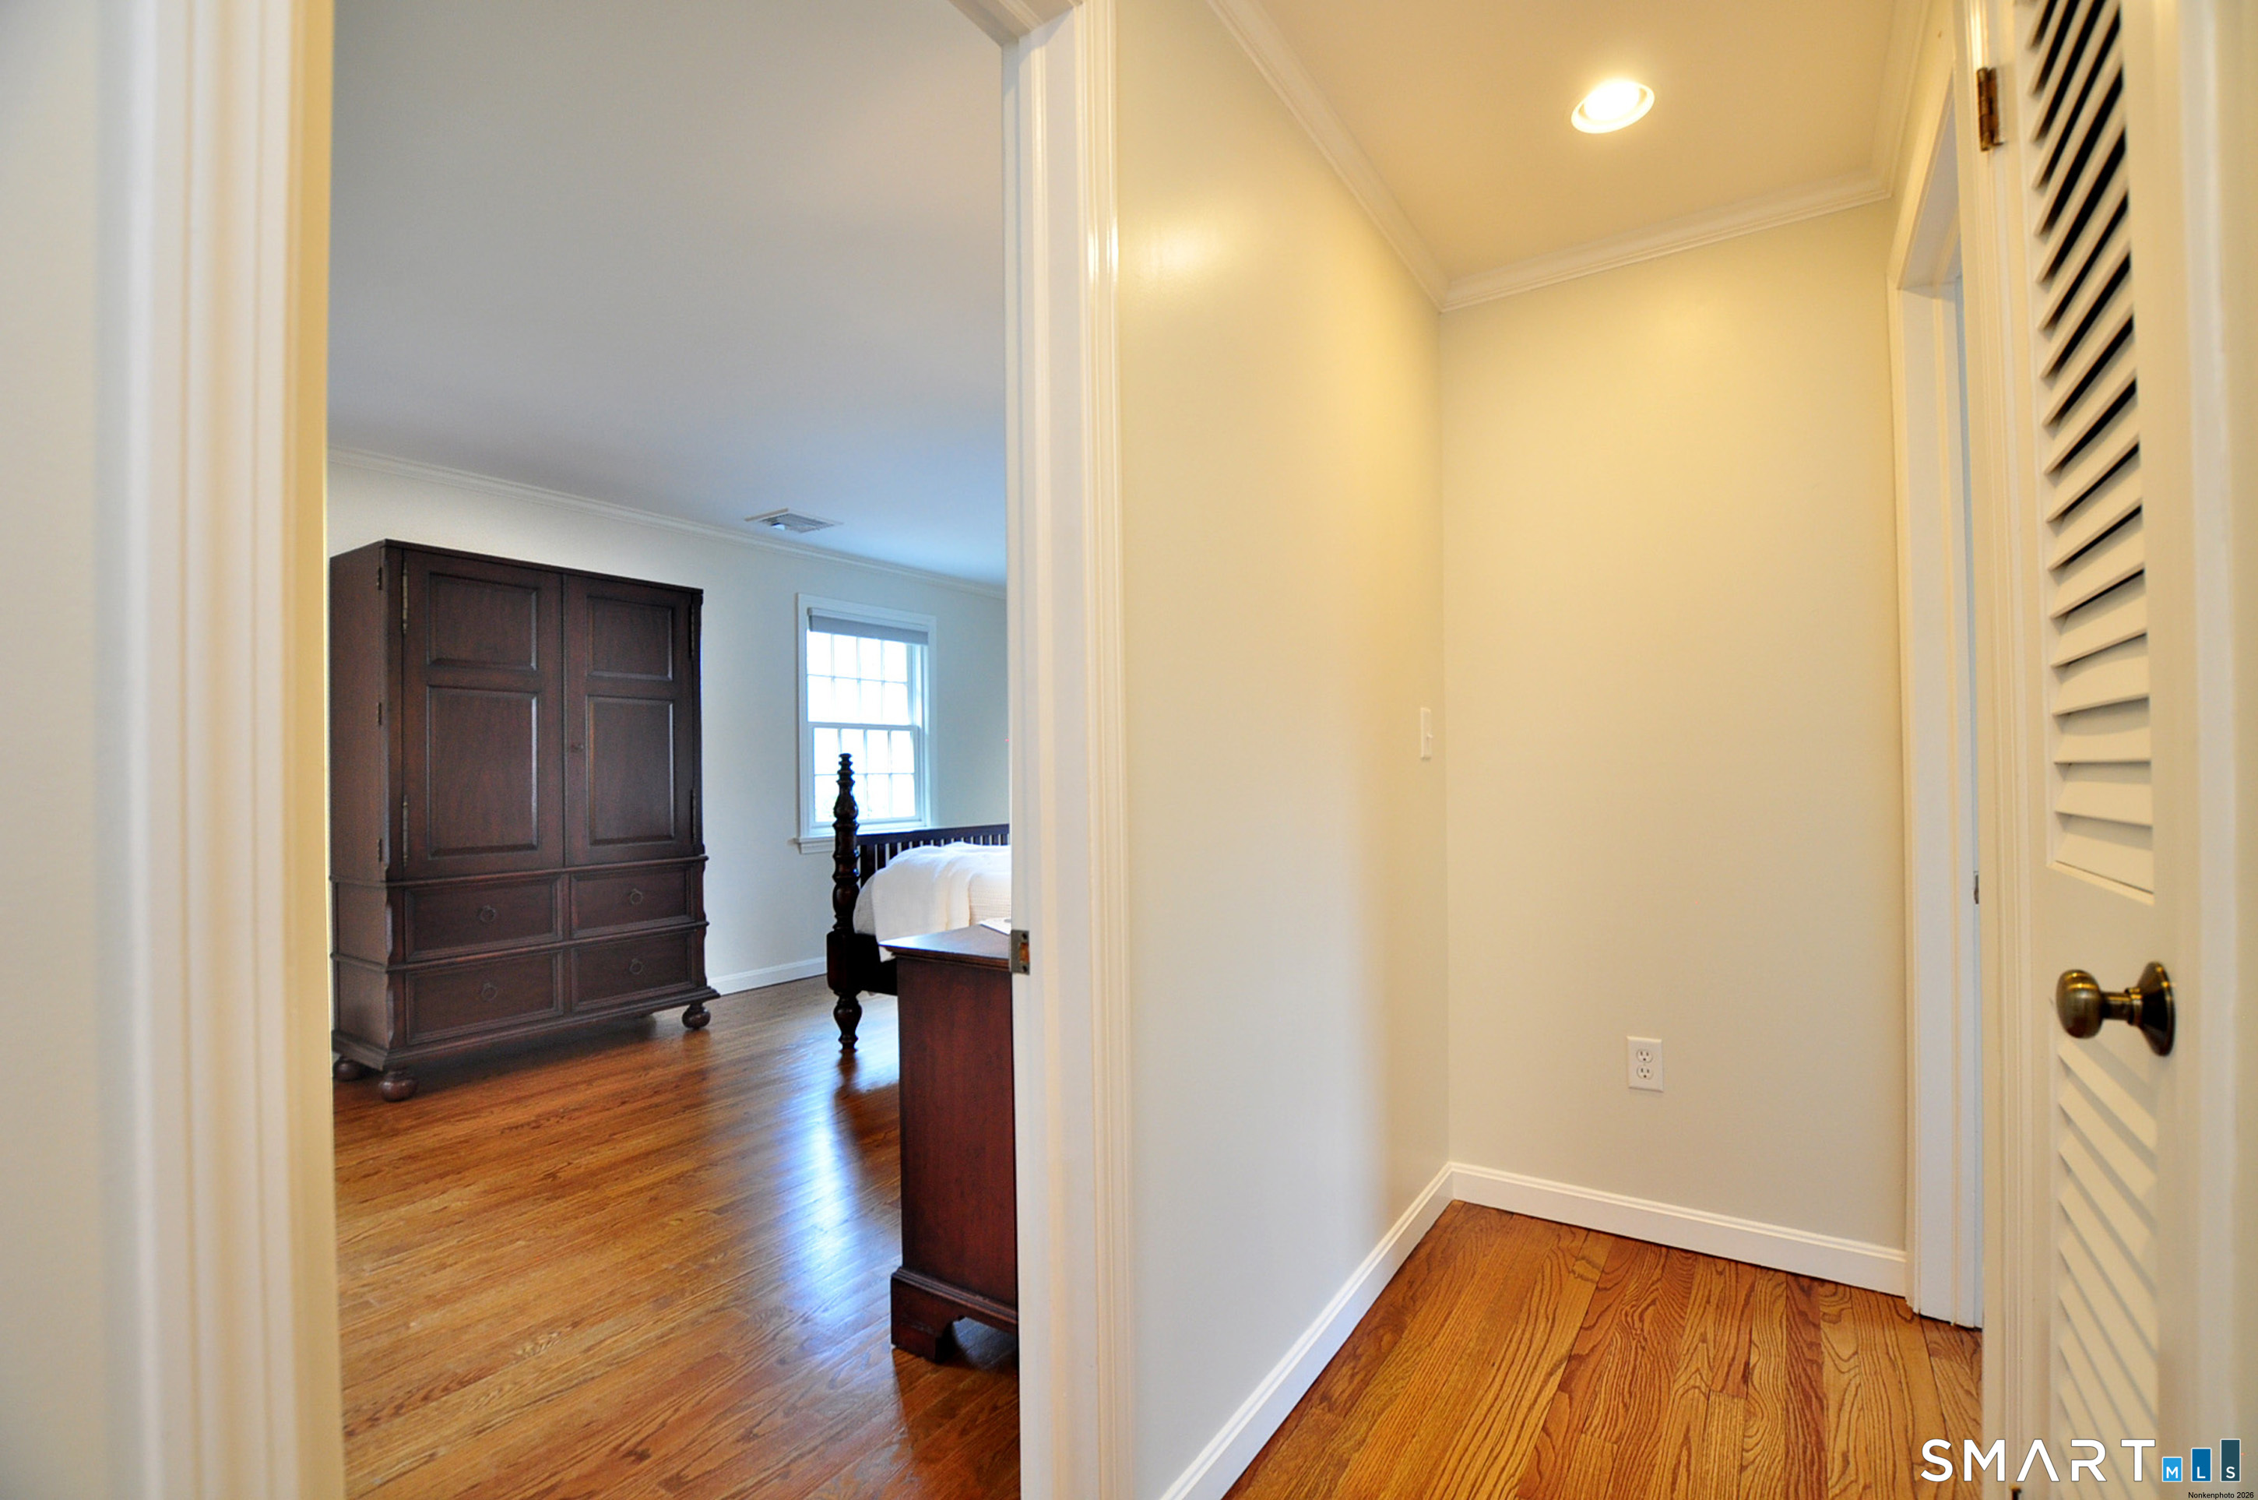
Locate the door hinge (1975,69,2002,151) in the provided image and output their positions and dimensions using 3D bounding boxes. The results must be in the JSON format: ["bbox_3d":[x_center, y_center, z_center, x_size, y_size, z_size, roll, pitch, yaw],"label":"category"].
[{"bbox_3d":[0.940,-0.703,1.030,0.016,0.090,0.030,-1,-1,35],"label":"door hinge"}]

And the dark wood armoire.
[{"bbox_3d":[-2.298,0.255,3.683,0.520,1.865,1.175,-1,-1,35],"label":"dark wood armoire"}]

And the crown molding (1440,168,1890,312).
[{"bbox_3d":[1.175,-1.156,2.152,0.900,0.060,0.037,-1,-1,31],"label":"crown molding"}]

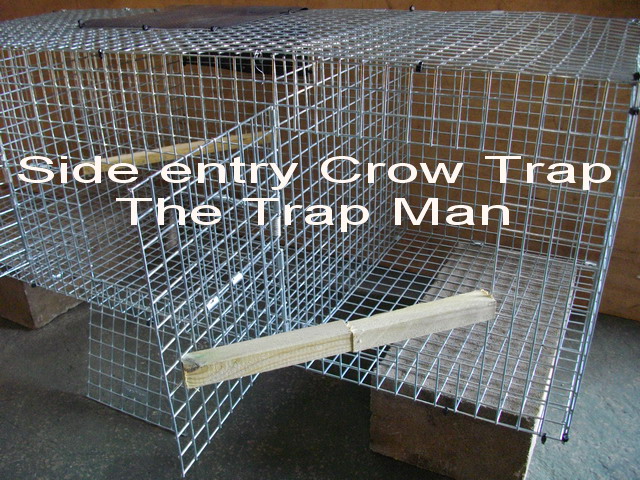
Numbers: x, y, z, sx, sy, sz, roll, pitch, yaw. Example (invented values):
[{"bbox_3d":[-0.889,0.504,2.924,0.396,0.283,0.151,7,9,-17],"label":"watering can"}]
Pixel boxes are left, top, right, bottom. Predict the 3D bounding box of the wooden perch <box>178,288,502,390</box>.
[{"bbox_3d":[0.028,0.099,0.605,0.329,0.024,0.025,-10,26,-14],"label":"wooden perch"}]

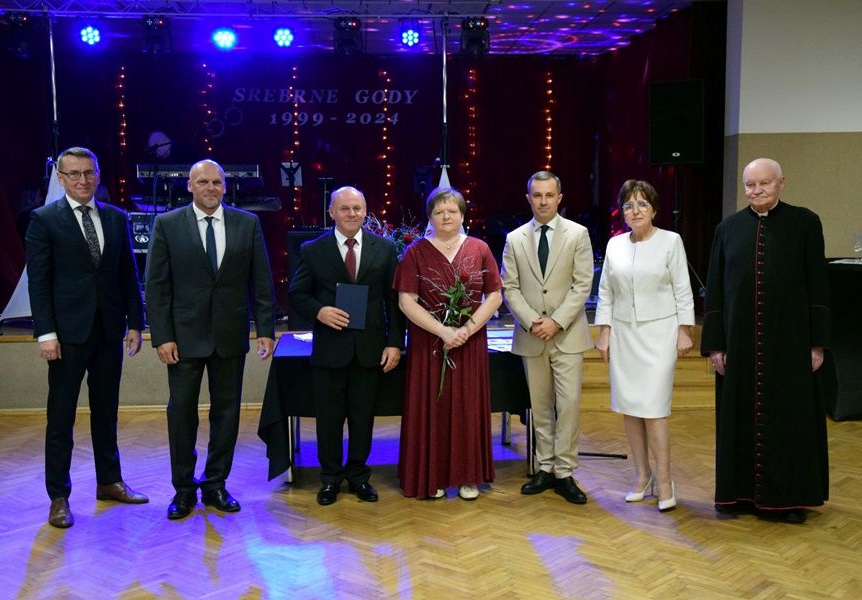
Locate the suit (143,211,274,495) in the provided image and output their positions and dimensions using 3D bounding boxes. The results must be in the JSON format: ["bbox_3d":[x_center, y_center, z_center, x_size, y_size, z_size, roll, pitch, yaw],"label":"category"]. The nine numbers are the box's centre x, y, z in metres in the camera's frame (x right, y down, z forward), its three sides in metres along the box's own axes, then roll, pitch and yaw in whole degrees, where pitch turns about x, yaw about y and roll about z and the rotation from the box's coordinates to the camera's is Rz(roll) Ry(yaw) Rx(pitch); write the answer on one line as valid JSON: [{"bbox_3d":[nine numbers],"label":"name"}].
[{"bbox_3d":[-1.155,0.238,5.507,0.600,1.470,0.350,-2,6,-20],"label":"suit"}]

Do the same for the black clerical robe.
[{"bbox_3d":[1.683,0.258,5.267,0.640,1.498,0.430,2,5,26],"label":"black clerical robe"}]

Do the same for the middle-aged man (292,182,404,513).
[{"bbox_3d":[-0.459,0.230,5.578,0.610,1.646,0.400,-1,4,-9],"label":"middle-aged man"}]

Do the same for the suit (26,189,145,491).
[{"bbox_3d":[-1.770,0.218,5.374,0.510,1.475,0.370,-3,6,-28],"label":"suit"}]

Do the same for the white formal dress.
[{"bbox_3d":[1.131,0.118,5.590,0.520,0.985,0.310,2,5,26],"label":"white formal dress"}]

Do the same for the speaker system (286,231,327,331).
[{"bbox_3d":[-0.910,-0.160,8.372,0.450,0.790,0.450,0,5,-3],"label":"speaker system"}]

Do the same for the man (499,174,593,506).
[{"bbox_3d":[0.625,0.186,5.633,0.480,1.770,0.360,1,5,10],"label":"man"}]

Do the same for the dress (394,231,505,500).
[{"bbox_3d":[0.085,0.345,5.670,0.560,1.362,0.420,0,4,0],"label":"dress"}]

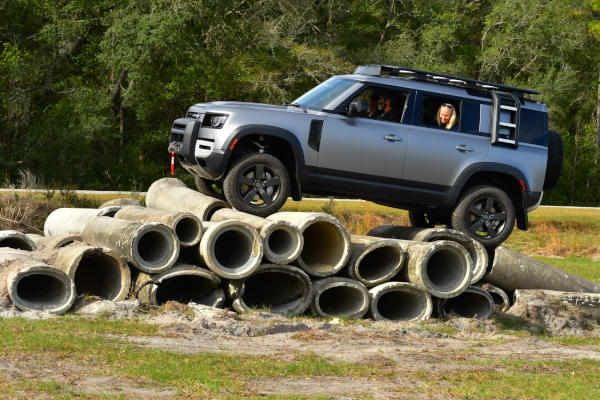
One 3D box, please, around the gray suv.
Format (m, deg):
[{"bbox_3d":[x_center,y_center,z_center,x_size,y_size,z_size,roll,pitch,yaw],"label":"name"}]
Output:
[{"bbox_3d":[0.889,-0.628,28.033,5.160,2.090,2.050,8,0,-15],"label":"gray suv"}]

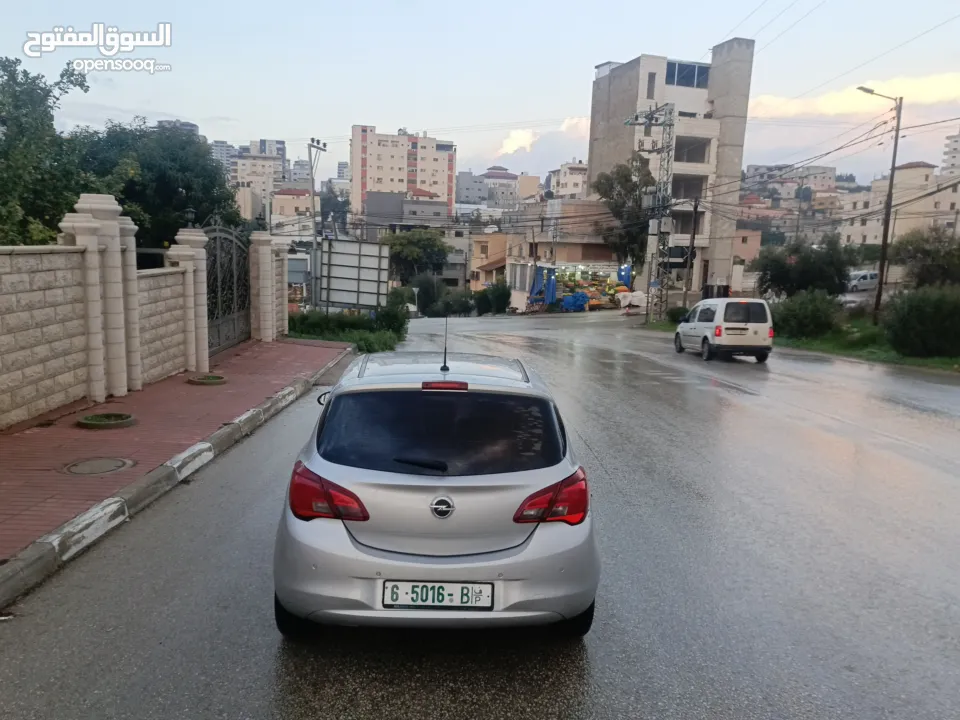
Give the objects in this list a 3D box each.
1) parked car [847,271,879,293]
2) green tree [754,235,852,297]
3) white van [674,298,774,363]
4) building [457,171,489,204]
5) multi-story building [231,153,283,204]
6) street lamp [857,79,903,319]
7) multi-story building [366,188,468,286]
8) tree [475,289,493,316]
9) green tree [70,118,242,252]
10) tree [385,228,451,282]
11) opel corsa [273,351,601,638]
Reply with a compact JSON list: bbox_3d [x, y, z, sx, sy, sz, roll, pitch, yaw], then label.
[{"bbox_3d":[33.363,-6.844,57.865,4.400,1.800,1.800,0,9,-15],"label":"parked car"},{"bbox_3d":[20.899,-6.040,43.000,6.200,4.200,5.000,7,10,26],"label":"green tree"},{"bbox_3d":[7.640,-1.030,21.400,1.800,1.830,4.420,1,6,1],"label":"white van"},{"bbox_3d":[-2.775,-65.917,256.909,12.019,12.770,14.000,2,9,0],"label":"building"},{"bbox_3d":[-102.044,-81.025,306.757,23.438,25.690,18.000,0,9,-12],"label":"multi-story building"},{"bbox_3d":[17.433,-6.757,29.460,2.000,10.294,0.350,0,9,-14],"label":"street lamp"},{"bbox_3d":[-9.845,-19.665,108.415,16.244,15.325,13.000,2,9,0],"label":"multi-story building"},{"bbox_3d":[0.321,-5.270,61.000,1.700,2.600,1.700,2,9,0],"label":"tree"},{"bbox_3d":[-9.966,-4.131,20.517,5.200,6.353,5.200,2,9,0],"label":"green tree"},{"bbox_3d":[-7.272,-12.139,80.000,7.700,7.300,7.200,2,9,0],"label":"tree"},{"bbox_3d":[-0.280,0.650,5.070,1.750,1.480,4.020,2,8,-3],"label":"opel corsa"}]

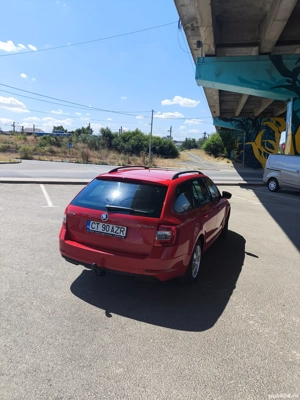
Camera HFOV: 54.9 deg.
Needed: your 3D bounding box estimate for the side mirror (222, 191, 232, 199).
[{"bbox_3d":[1.457,-0.100,5.460,0.210,0.150,0.120,7,10,23],"label":"side mirror"}]

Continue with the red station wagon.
[{"bbox_3d":[0.367,0.147,5.360,1.860,1.465,4.670,7,10,23],"label":"red station wagon"}]

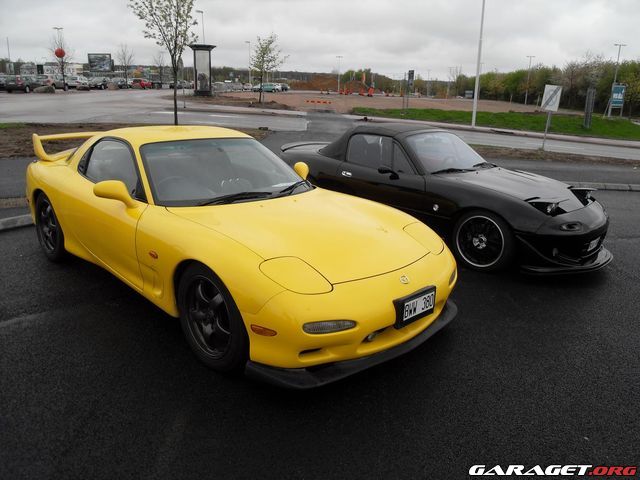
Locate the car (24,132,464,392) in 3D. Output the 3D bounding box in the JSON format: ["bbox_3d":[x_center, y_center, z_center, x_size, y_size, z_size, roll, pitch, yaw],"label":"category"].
[{"bbox_3d":[-0.905,-0.278,4.214,4.240,1.230,1.780,18,22,42],"label":"car"}]

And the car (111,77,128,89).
[{"bbox_3d":[-30.083,-23.541,77.869,1.750,1.460,4.300,2,17,0],"label":"car"}]

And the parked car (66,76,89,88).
[{"bbox_3d":[-28.973,-18.767,62.061,1.770,1.460,4.500,0,17,-8],"label":"parked car"}]

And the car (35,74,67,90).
[{"bbox_3d":[-28.366,-16.733,55.000,1.780,1.500,4.400,3,16,4],"label":"car"}]

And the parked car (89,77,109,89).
[{"bbox_3d":[-25.922,-18.440,61.000,1.750,1.480,4.300,0,16,-6],"label":"parked car"}]

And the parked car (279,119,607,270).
[{"bbox_3d":[1.188,-0.652,5.828,3.970,1.220,1.680,16,21,39],"label":"parked car"}]

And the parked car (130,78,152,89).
[{"bbox_3d":[-26.974,-23.699,78.829,1.720,1.450,4.100,3,17,1],"label":"parked car"}]

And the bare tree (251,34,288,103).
[{"bbox_3d":[-4.004,-13.733,41.870,2.900,5.300,2.900,2,17,0],"label":"bare tree"}]

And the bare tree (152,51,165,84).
[{"bbox_3d":[-23.243,-24.476,74.286,1.900,5.120,1.900,2,16,0],"label":"bare tree"}]

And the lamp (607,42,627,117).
[{"bbox_3d":[28.947,-15.618,50.307,1.300,6.600,0.300,2,17,0],"label":"lamp"}]

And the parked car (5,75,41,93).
[{"bbox_3d":[-25.972,-13.726,45.579,1.780,1.480,4.400,0,17,-7],"label":"parked car"}]

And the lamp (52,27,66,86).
[{"bbox_3d":[-32.394,-22.788,64.990,1.300,7.240,0.400,2,16,0],"label":"lamp"}]

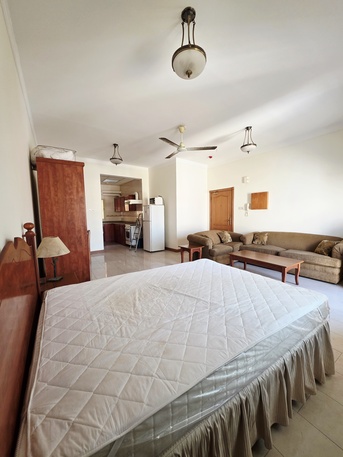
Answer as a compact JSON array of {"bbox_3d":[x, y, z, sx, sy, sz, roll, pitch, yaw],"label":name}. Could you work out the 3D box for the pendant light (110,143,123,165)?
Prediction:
[{"bbox_3d":[-1.448,-1.922,4.513,0.325,0.510,0.325,-4,6,-34],"label":"pendant light"}]

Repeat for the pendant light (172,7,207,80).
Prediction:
[{"bbox_3d":[0.161,-1.679,1.578,0.320,0.530,0.320,-1,5,0],"label":"pendant light"}]

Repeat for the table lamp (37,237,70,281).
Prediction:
[{"bbox_3d":[-1.371,0.352,2.003,0.330,0.506,0.330,-4,6,-34],"label":"table lamp"}]

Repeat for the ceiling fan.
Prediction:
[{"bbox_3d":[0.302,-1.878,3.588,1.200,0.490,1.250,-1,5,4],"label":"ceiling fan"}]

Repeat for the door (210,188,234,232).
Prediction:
[{"bbox_3d":[1.927,-0.385,6.679,0.090,2.211,1.155,-4,6,-34],"label":"door"}]

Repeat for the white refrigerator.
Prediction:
[{"bbox_3d":[-0.628,0.000,6.213,0.575,1.608,0.530,-4,6,-34],"label":"white refrigerator"}]

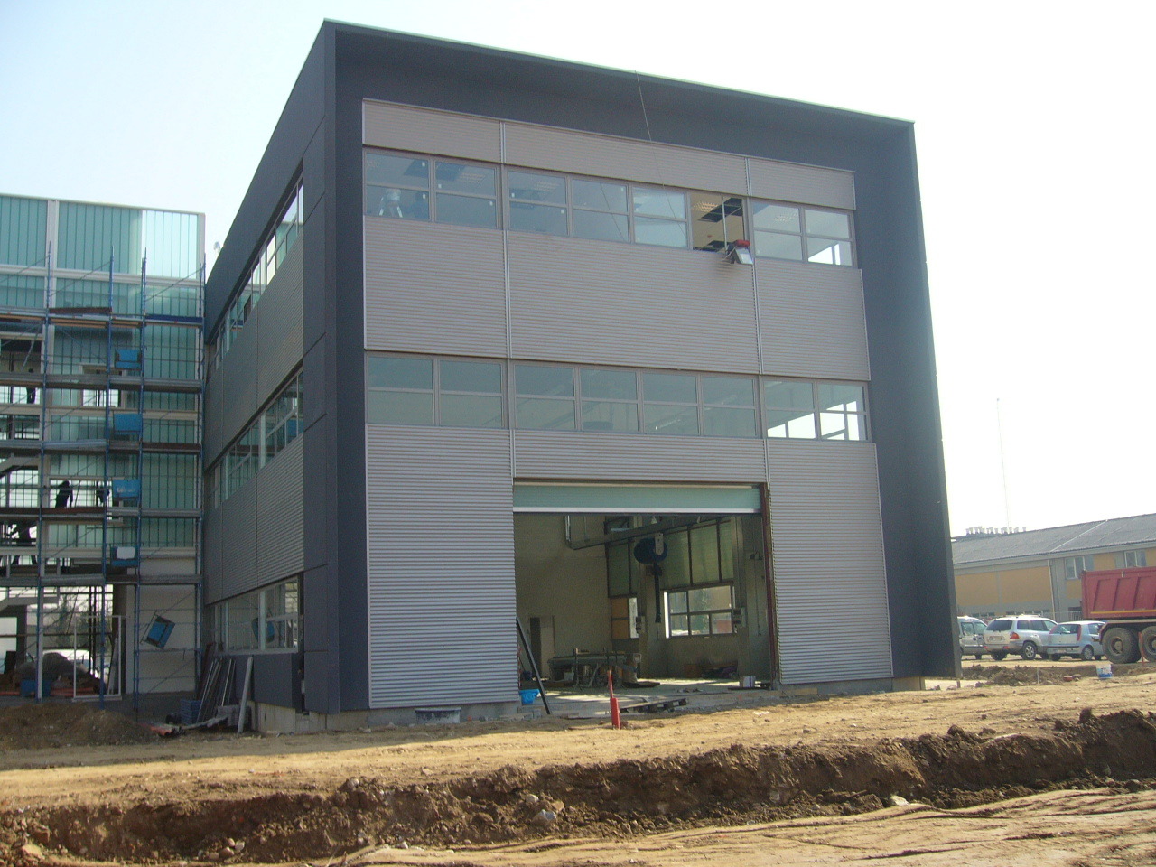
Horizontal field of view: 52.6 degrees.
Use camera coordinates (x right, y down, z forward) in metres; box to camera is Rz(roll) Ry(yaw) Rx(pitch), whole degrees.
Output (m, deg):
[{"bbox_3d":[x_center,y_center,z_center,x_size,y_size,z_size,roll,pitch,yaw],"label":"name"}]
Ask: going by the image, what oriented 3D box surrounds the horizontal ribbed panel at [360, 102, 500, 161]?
[{"bbox_3d":[-2.936,-6.171,23.948,2.899,0.974,0.100,2,-10,-24],"label":"horizontal ribbed panel"}]

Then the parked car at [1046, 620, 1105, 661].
[{"bbox_3d":[19.980,8.020,45.379,3.820,1.480,1.660,3,-11,-30],"label":"parked car"}]

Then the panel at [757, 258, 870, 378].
[{"bbox_3d":[5.431,-2.614,27.206,3.033,2.739,0.100,2,-10,-24],"label":"panel"}]

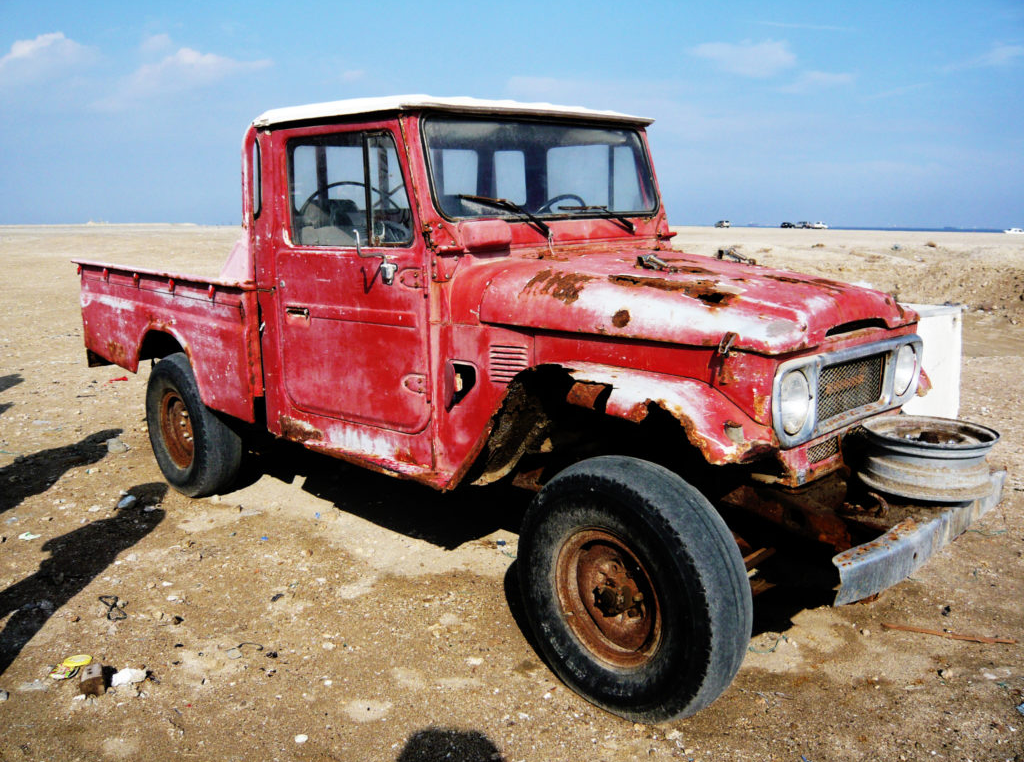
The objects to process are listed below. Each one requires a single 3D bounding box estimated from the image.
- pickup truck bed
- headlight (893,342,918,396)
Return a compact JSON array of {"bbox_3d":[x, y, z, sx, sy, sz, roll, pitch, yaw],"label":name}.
[{"bbox_3d":[-1.374,-0.372,5.092,2.200,0.660,1.660,12,16,43],"label":"pickup truck bed"},{"bbox_3d":[1.409,-0.045,3.016,0.090,0.185,0.185,10,15,43],"label":"headlight"}]

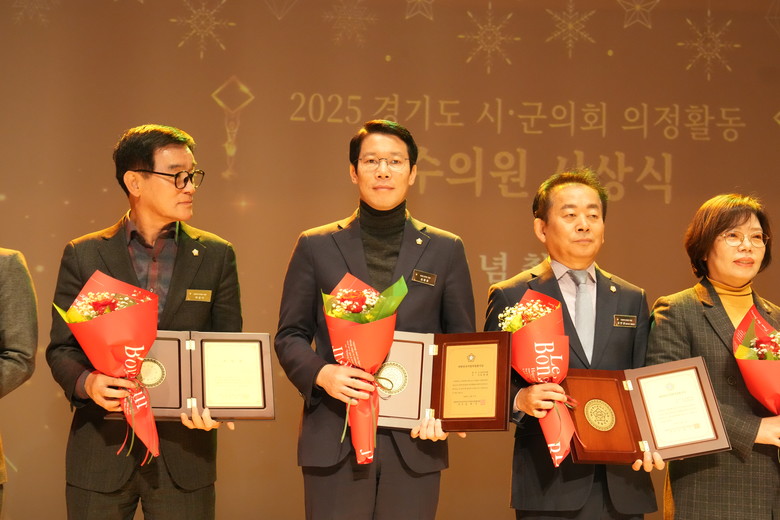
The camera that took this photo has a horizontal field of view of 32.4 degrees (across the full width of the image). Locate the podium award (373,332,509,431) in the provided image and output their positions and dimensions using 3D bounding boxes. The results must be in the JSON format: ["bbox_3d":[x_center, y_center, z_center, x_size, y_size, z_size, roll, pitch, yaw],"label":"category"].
[{"bbox_3d":[0.110,0.322,3.579,0.412,0.260,0.093,1,-13,8],"label":"podium award"}]

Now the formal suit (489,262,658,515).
[{"bbox_3d":[0.495,0.342,3.700,0.500,0.710,0.340,2,-3,-9],"label":"formal suit"}]

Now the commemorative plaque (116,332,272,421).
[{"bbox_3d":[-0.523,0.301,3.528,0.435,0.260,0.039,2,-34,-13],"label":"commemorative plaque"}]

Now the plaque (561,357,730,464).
[{"bbox_3d":[0.646,0.401,3.506,0.421,0.260,0.079,-3,-28,-14],"label":"plaque"}]

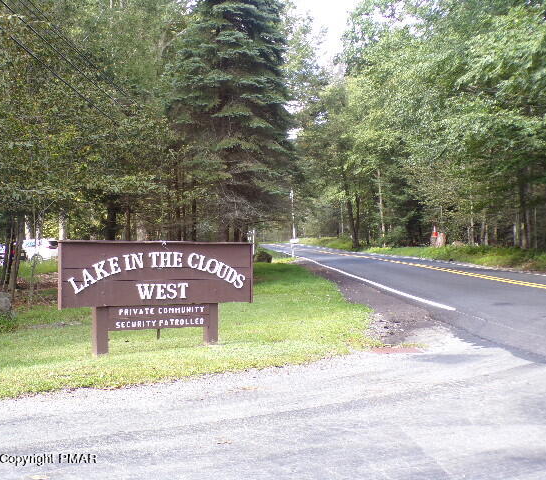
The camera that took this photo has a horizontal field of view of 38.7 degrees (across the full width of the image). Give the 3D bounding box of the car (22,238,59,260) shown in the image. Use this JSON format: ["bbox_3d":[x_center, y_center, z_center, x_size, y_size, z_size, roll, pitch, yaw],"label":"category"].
[{"bbox_3d":[-13.800,0.800,50.500,4.600,1.700,1.850,0,0,0],"label":"car"}]

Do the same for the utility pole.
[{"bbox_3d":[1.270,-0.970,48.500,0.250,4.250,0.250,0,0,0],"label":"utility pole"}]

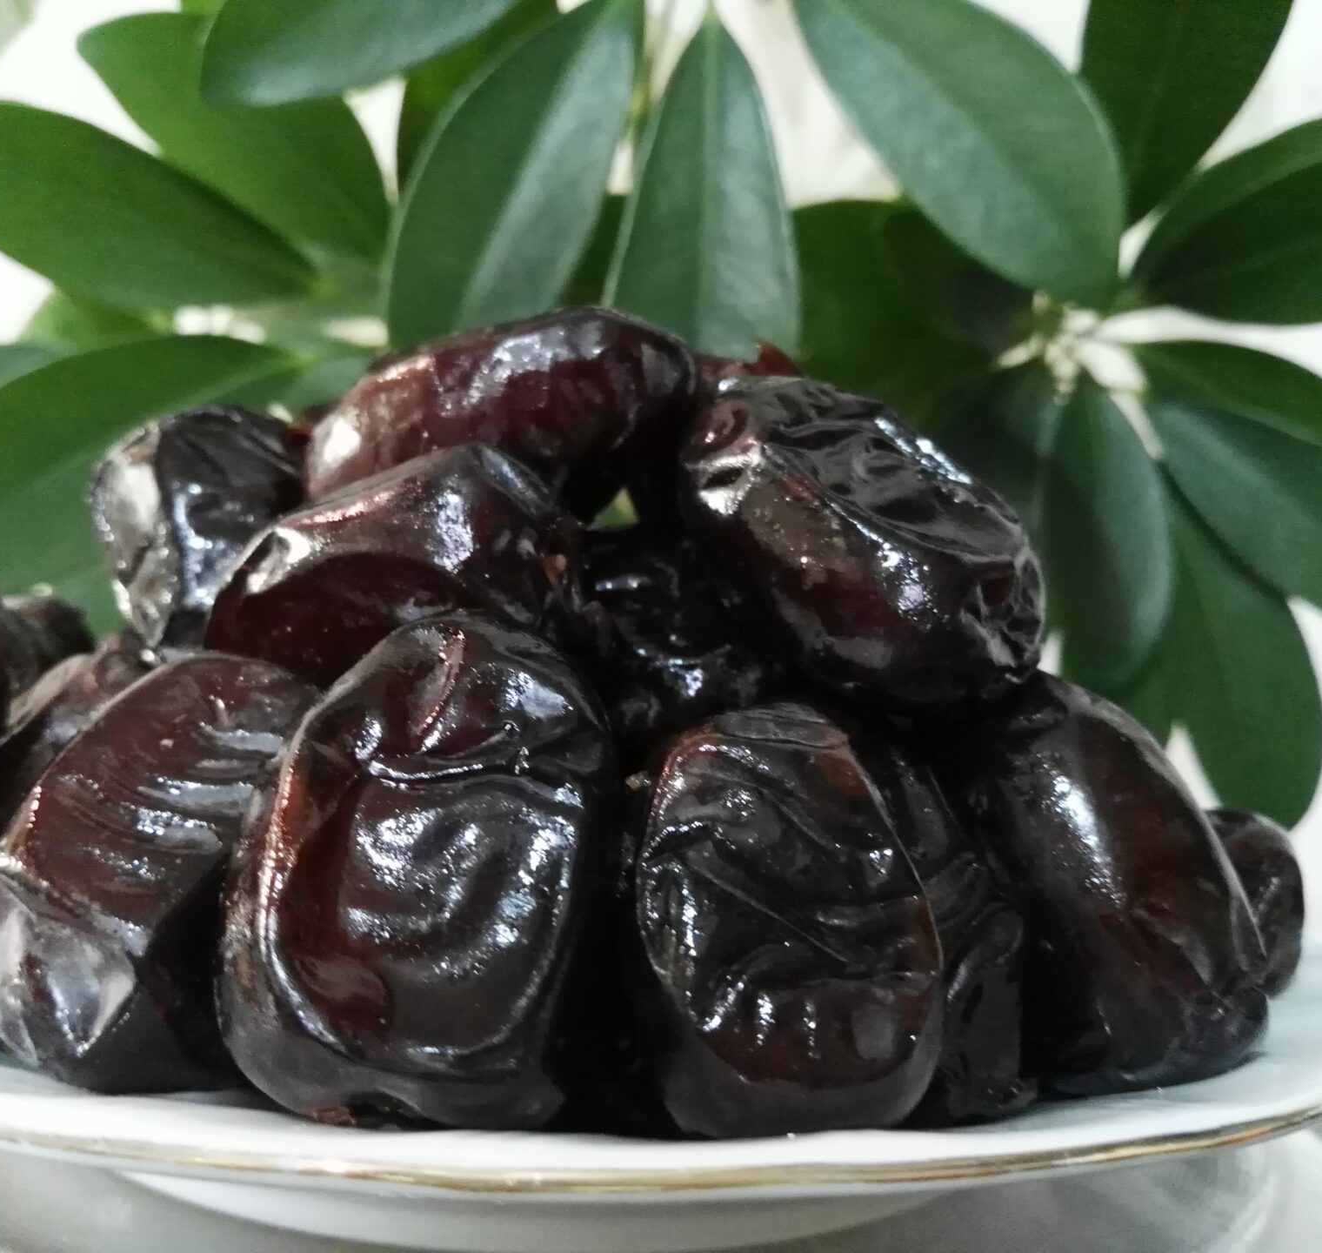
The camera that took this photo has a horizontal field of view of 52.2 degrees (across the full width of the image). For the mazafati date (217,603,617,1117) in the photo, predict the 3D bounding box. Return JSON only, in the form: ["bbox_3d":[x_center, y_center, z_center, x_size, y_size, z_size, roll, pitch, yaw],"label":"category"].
[{"bbox_3d":[-0.020,0.019,0.109,0.030,0.040,0.024,6,-11,0],"label":"mazafati date"}]

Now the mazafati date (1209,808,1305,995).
[{"bbox_3d":[0.063,0.032,0.156,0.024,0.022,0.032,-1,-3,22],"label":"mazafati date"}]

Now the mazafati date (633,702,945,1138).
[{"bbox_3d":[0.010,0.024,0.109,0.024,0.034,0.022,-5,-7,0],"label":"mazafati date"}]

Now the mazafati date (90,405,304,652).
[{"bbox_3d":[-0.050,-0.011,0.148,0.021,0.025,0.035,0,13,19],"label":"mazafati date"}]

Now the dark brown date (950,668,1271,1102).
[{"bbox_3d":[0.040,0.023,0.122,0.023,0.039,0.023,-19,-11,-16],"label":"dark brown date"}]

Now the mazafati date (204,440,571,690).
[{"bbox_3d":[-0.025,-0.005,0.127,0.036,0.023,0.022,-17,-11,-13],"label":"mazafati date"}]

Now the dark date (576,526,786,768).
[{"bbox_3d":[0.002,0.002,0.142,0.025,0.025,0.030,2,-3,0],"label":"dark date"}]

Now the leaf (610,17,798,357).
[{"bbox_3d":[0.009,-0.078,0.252,0.036,0.077,0.008,0,-14,0],"label":"leaf"}]

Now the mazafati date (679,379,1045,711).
[{"bbox_3d":[0.018,-0.007,0.123,0.036,0.024,0.024,32,-10,5],"label":"mazafati date"}]

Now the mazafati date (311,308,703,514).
[{"bbox_3d":[-0.016,-0.021,0.134,0.038,0.021,0.022,-14,-3,-8],"label":"mazafati date"}]

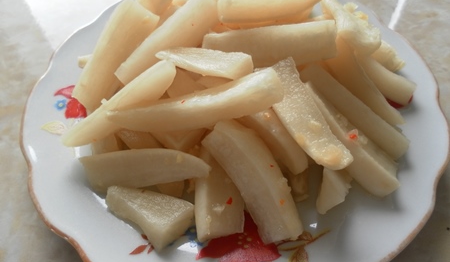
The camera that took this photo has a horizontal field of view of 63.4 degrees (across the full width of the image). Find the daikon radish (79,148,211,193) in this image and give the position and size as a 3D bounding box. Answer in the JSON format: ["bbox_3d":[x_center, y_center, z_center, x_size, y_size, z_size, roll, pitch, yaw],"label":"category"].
[{"bbox_3d":[-0.036,0.018,0.162,0.057,0.015,0.011,-3,29,8],"label":"daikon radish"}]

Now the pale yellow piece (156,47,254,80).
[{"bbox_3d":[-0.010,-0.032,0.168,0.043,0.007,0.013,9,55,9],"label":"pale yellow piece"}]

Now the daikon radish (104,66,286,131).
[{"bbox_3d":[-0.013,-0.013,0.160,0.078,0.013,0.012,-10,34,3],"label":"daikon radish"}]

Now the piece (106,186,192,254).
[{"bbox_3d":[-0.032,0.035,0.152,0.030,0.014,0.017,22,58,13],"label":"piece"}]

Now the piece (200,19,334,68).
[{"bbox_3d":[0.021,-0.042,0.175,0.063,0.017,0.011,-4,29,2],"label":"piece"}]

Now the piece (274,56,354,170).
[{"bbox_3d":[0.037,-0.008,0.161,0.015,0.007,0.051,-20,67,-11],"label":"piece"}]

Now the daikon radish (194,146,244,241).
[{"bbox_3d":[-0.003,0.025,0.156,0.018,0.013,0.036,-6,65,-1],"label":"daikon radish"}]

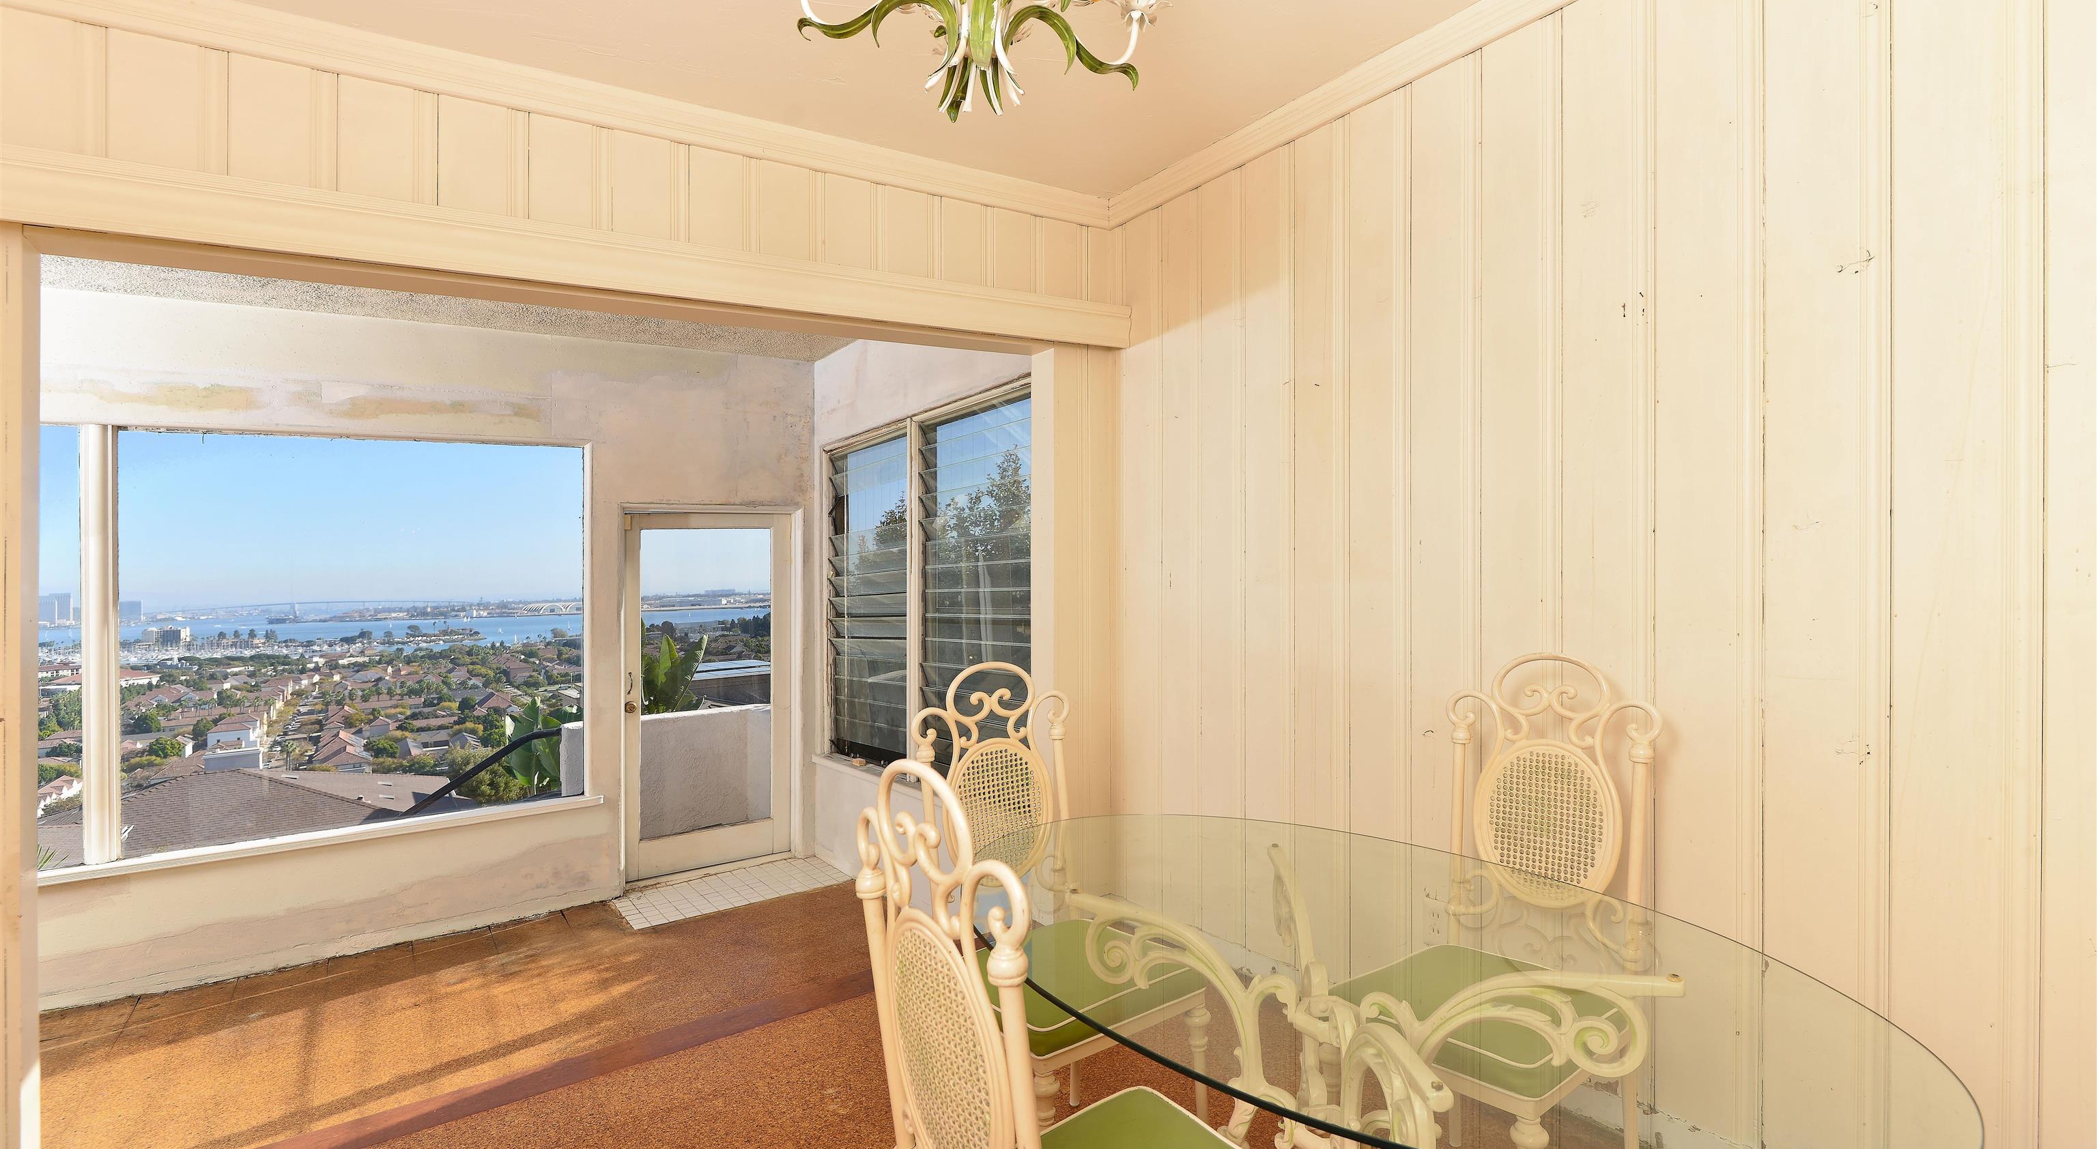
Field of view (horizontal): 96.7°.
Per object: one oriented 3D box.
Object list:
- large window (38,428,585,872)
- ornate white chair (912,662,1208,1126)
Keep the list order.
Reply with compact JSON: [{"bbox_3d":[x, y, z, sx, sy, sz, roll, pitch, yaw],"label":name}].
[{"bbox_3d":[-3.235,0.275,4.249,2.050,1.850,0.120,-1,0,-33],"label":"large window"},{"bbox_3d":[0.020,0.710,1.913,0.440,1.030,0.510,-1,0,-38],"label":"ornate white chair"}]

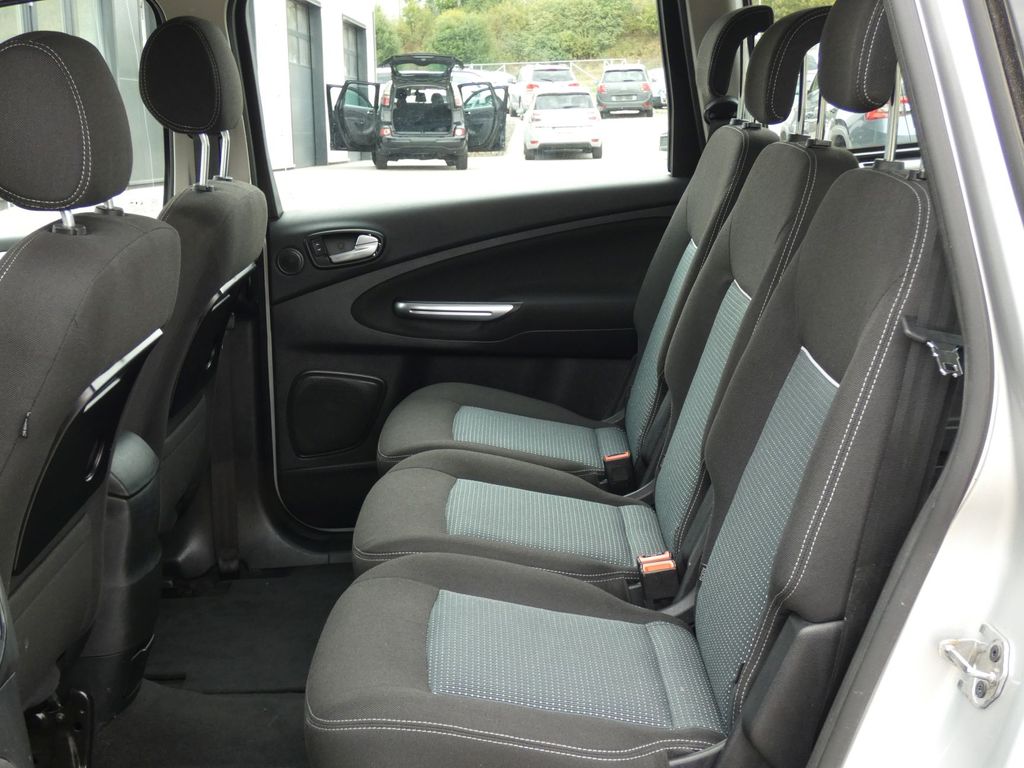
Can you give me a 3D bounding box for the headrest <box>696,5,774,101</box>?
[{"bbox_3d":[0.391,-0.595,2.269,0.125,0.175,0.250,-1,15,-1],"label":"headrest"}]

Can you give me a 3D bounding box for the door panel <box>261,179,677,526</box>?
[{"bbox_3d":[-0.058,-0.049,2.649,0.880,0.720,0.120,-1,15,-1],"label":"door panel"}]

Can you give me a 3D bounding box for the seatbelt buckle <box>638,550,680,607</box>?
[{"bbox_3d":[0.209,0.278,1.803,0.048,0.080,0.030,-13,27,2],"label":"seatbelt buckle"}]

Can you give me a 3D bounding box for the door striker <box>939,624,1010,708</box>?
[{"bbox_3d":[0.419,0.257,1.160,0.048,0.068,0.056,-1,15,-1],"label":"door striker"}]

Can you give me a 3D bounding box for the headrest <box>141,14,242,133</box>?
[{"bbox_3d":[-0.534,-0.527,2.175,0.132,0.195,0.255,-1,15,-1],"label":"headrest"}]

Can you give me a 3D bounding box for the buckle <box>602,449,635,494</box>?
[{"bbox_3d":[0.192,0.159,2.247,0.048,0.075,0.028,-10,20,2],"label":"buckle"}]

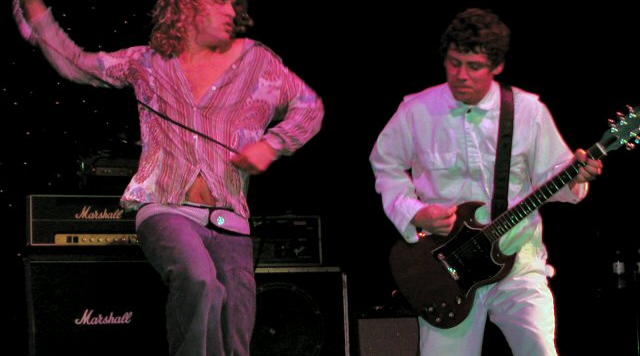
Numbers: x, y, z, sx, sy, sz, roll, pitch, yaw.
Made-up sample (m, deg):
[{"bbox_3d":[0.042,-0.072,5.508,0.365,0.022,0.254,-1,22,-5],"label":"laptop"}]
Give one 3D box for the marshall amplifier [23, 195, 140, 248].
[{"bbox_3d":[-1.116,0.228,8.483,0.740,0.270,0.215,1,-8,-21],"label":"marshall amplifier"}]

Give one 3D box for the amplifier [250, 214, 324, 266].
[{"bbox_3d":[-0.303,0.324,8.287,0.560,0.250,0.300,1,-8,-21],"label":"amplifier"}]

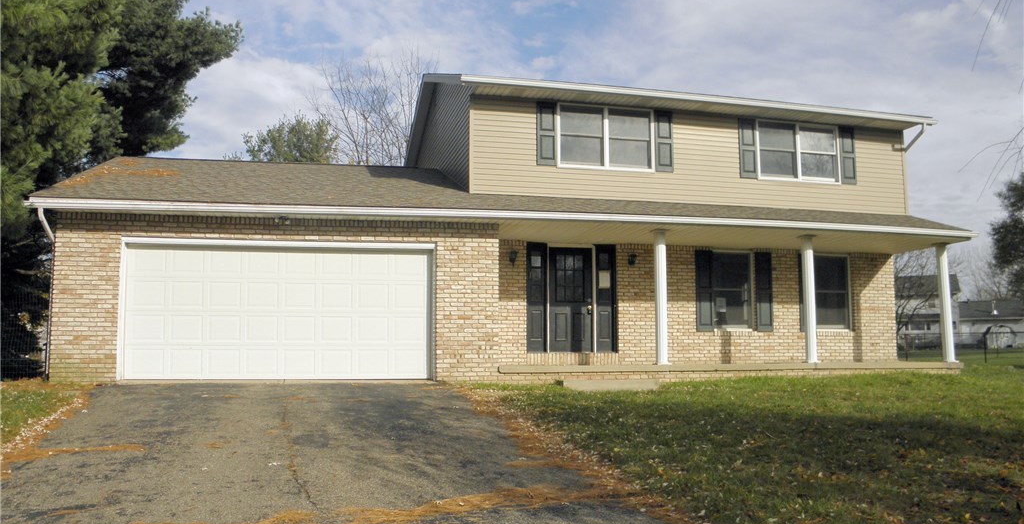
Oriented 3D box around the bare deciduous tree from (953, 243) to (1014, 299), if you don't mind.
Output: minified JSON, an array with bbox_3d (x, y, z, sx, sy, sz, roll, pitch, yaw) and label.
[{"bbox_3d":[51.192,3.863,90.122,8.200,11.860,8.200,-4,-8,29],"label":"bare deciduous tree"}]

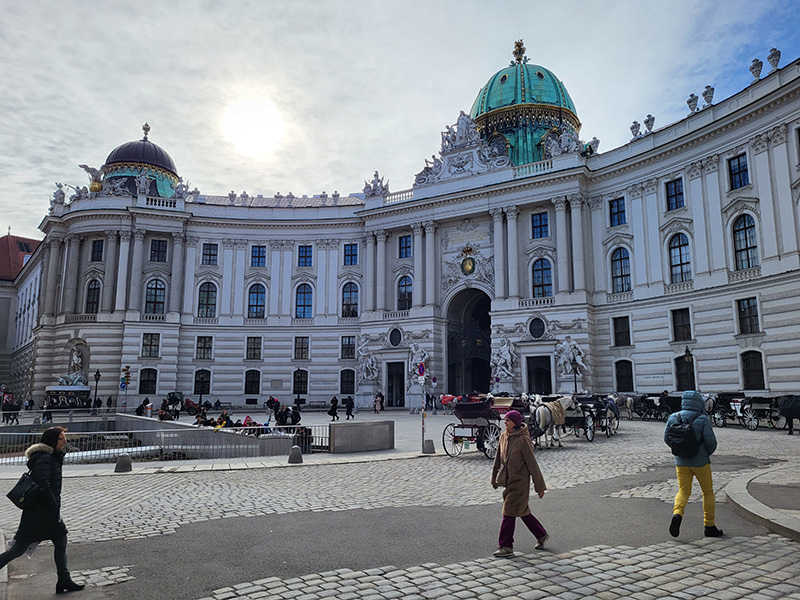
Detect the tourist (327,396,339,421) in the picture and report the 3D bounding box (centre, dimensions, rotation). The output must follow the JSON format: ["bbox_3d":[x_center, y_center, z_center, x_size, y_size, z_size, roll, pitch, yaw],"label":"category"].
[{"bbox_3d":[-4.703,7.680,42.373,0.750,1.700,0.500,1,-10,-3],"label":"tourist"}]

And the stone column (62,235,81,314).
[{"bbox_3d":[-36.742,-2.958,67.169,1.300,9.142,1.300,-1,-10,10],"label":"stone column"}]

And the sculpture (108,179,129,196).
[{"bbox_3d":[-30.835,-12.298,65.822,1.900,2.120,1.200,-1,-10,5],"label":"sculpture"}]

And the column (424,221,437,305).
[{"bbox_3d":[3.342,-3.867,62.374,1.200,8.986,1.200,-6,-11,32],"label":"column"}]

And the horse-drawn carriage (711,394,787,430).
[{"bbox_3d":[17.432,5.650,30.089,1.650,1.750,3.200,2,-10,-13],"label":"horse-drawn carriage"}]

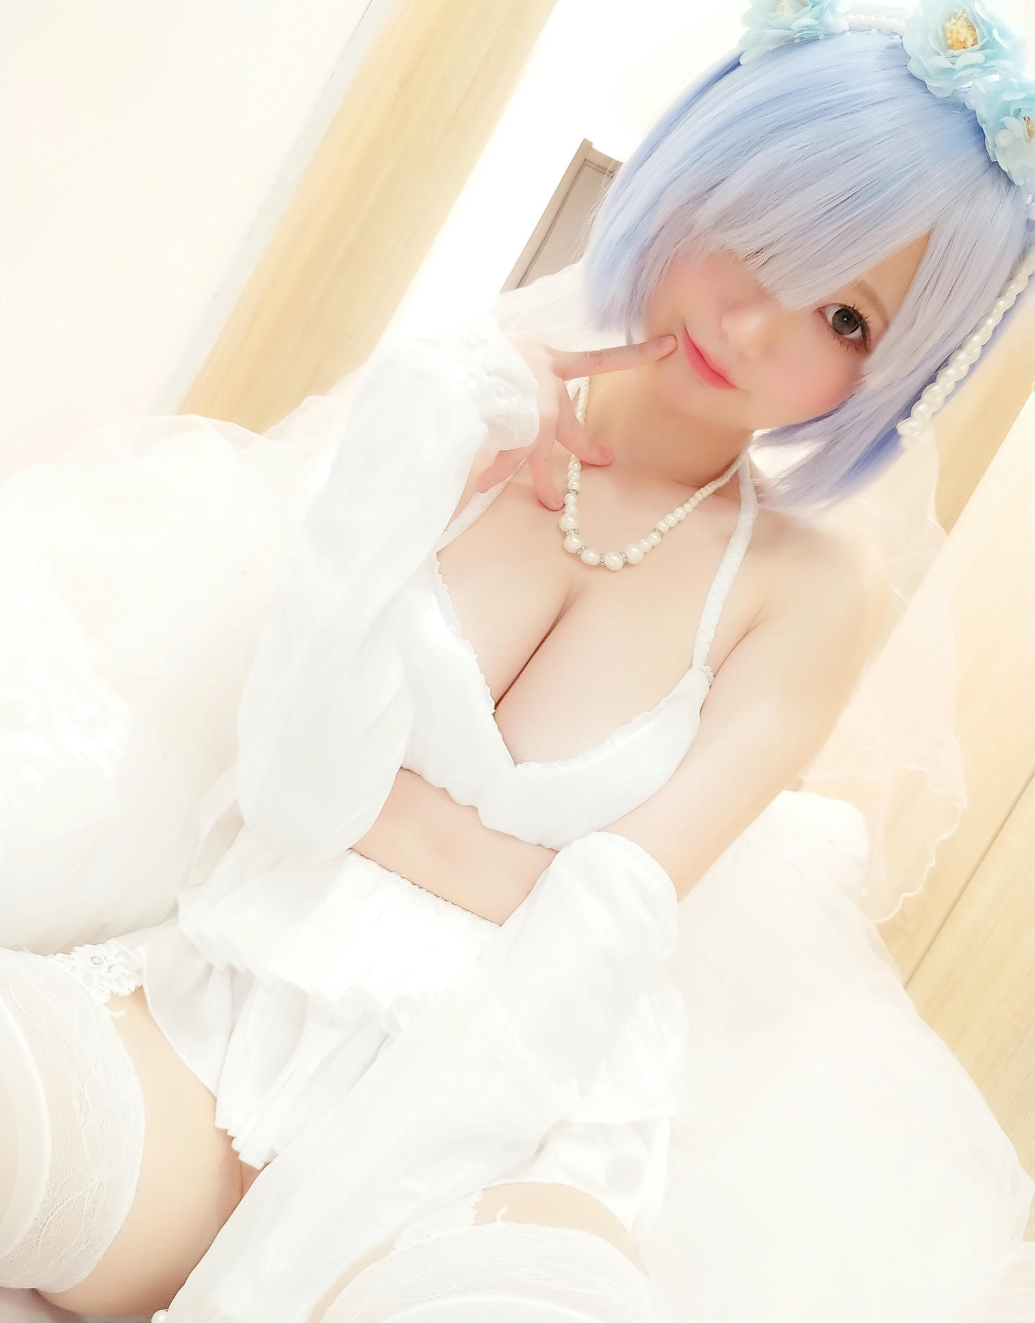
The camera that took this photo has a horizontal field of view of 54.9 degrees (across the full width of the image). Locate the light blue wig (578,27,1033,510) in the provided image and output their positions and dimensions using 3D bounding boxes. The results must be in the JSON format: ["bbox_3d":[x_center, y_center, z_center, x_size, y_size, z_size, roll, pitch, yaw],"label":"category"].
[{"bbox_3d":[0.196,-0.267,0.650,0.255,0.265,0.250,37,20,-1],"label":"light blue wig"}]

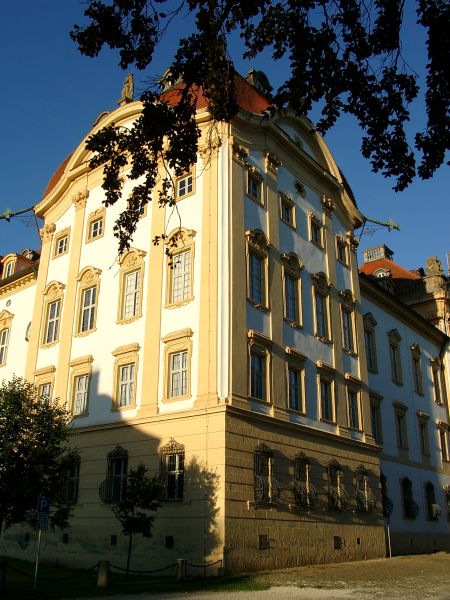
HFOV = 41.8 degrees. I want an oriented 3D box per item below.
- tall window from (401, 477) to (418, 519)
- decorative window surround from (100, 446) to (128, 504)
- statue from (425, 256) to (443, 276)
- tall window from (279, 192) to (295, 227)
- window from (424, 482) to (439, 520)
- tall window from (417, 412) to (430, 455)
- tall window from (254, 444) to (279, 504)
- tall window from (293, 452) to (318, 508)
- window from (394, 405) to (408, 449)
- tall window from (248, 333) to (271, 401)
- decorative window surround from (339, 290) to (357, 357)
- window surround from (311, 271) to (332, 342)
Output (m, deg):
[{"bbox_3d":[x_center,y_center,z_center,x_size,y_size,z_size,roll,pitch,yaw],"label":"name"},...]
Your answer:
[{"bbox_3d":[12.578,13.625,40.451,0.550,2.730,1.550,-15,-26,35],"label":"tall window"},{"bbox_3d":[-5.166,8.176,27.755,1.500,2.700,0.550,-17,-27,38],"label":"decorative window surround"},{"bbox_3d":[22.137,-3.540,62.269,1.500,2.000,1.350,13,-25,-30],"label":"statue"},{"bbox_3d":[4.390,-6.329,41.989,0.310,2.428,2.015,-16,-27,35],"label":"tall window"},{"bbox_3d":[16.226,15.793,46.156,0.385,2.744,1.444,-16,-27,36],"label":"window"},{"bbox_3d":[16.247,11.011,48.074,0.289,3.226,1.685,-16,-27,36],"label":"tall window"},{"bbox_3d":[1.922,8.040,27.005,0.530,2.648,1.396,-16,-27,36],"label":"tall window"},{"bbox_3d":[3.990,9.024,29.412,0.481,2.504,1.396,-16,-27,36],"label":"tall window"},{"bbox_3d":[13.424,9.782,44.922,0.241,3.178,1.541,-16,-27,36],"label":"window"},{"bbox_3d":[1.859,3.472,30.280,0.450,3.500,2.150,-16,-27,34],"label":"tall window"},{"bbox_3d":[9.484,1.659,45.683,0.413,5.115,2.428,-16,-27,35],"label":"decorative window surround"},{"bbox_3d":[6.174,0.339,37.535,0.450,4.600,2.200,-16,-27,34],"label":"window surround"}]

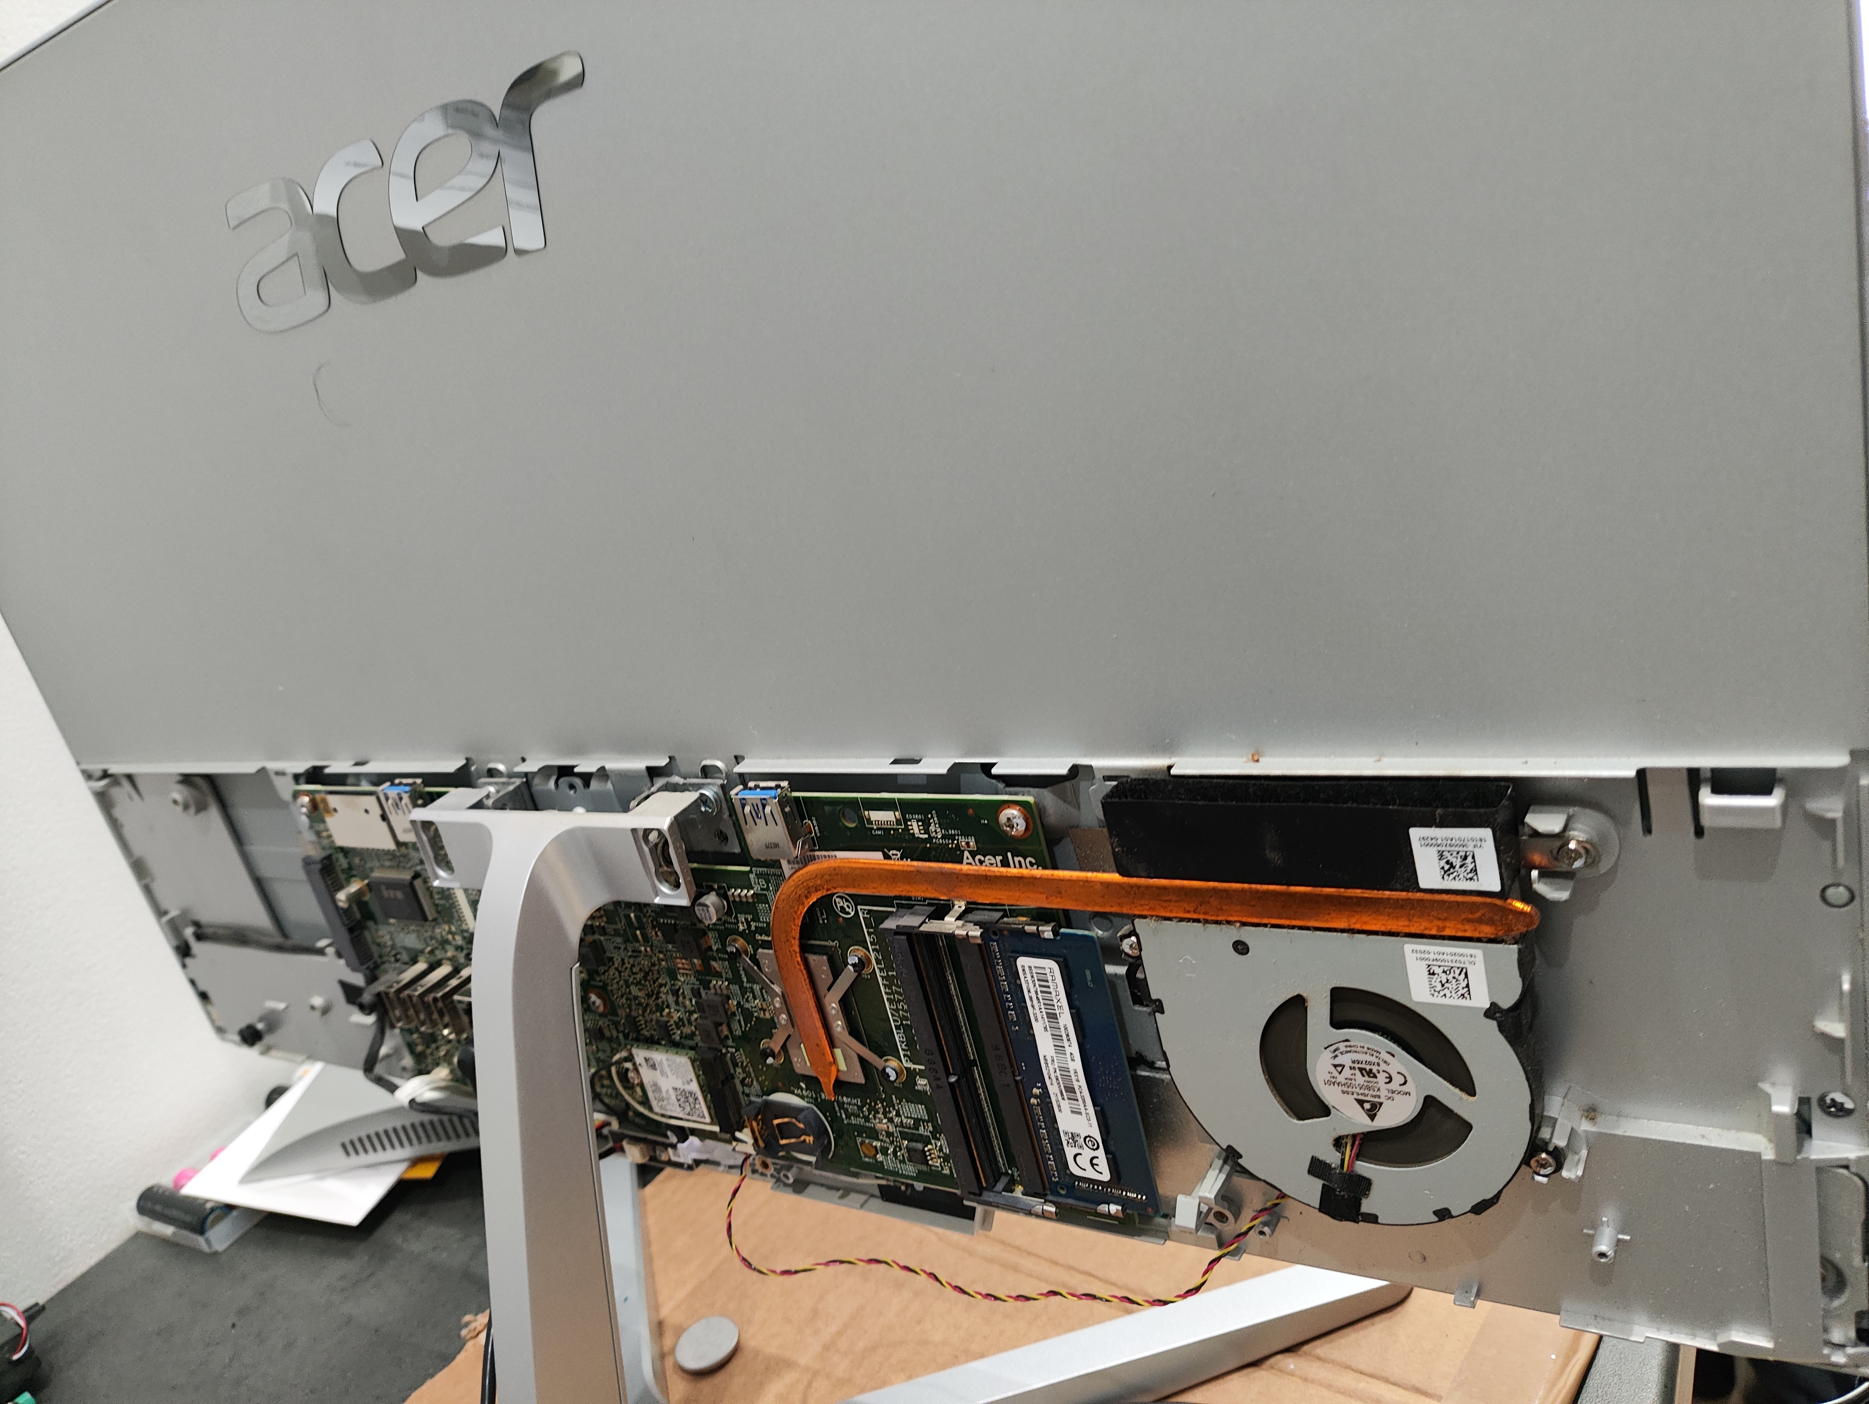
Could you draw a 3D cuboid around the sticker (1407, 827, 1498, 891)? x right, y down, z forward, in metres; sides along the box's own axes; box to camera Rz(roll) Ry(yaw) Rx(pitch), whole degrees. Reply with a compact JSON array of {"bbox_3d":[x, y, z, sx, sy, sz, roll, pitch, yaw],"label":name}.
[{"bbox_3d":[0.083,0.025,0.207,0.012,0.011,0.001,-2,23,34],"label":"sticker"}]

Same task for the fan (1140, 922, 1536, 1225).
[{"bbox_3d":[0.076,0.068,0.241,0.069,0.065,0.011,-2,23,34],"label":"fan"}]

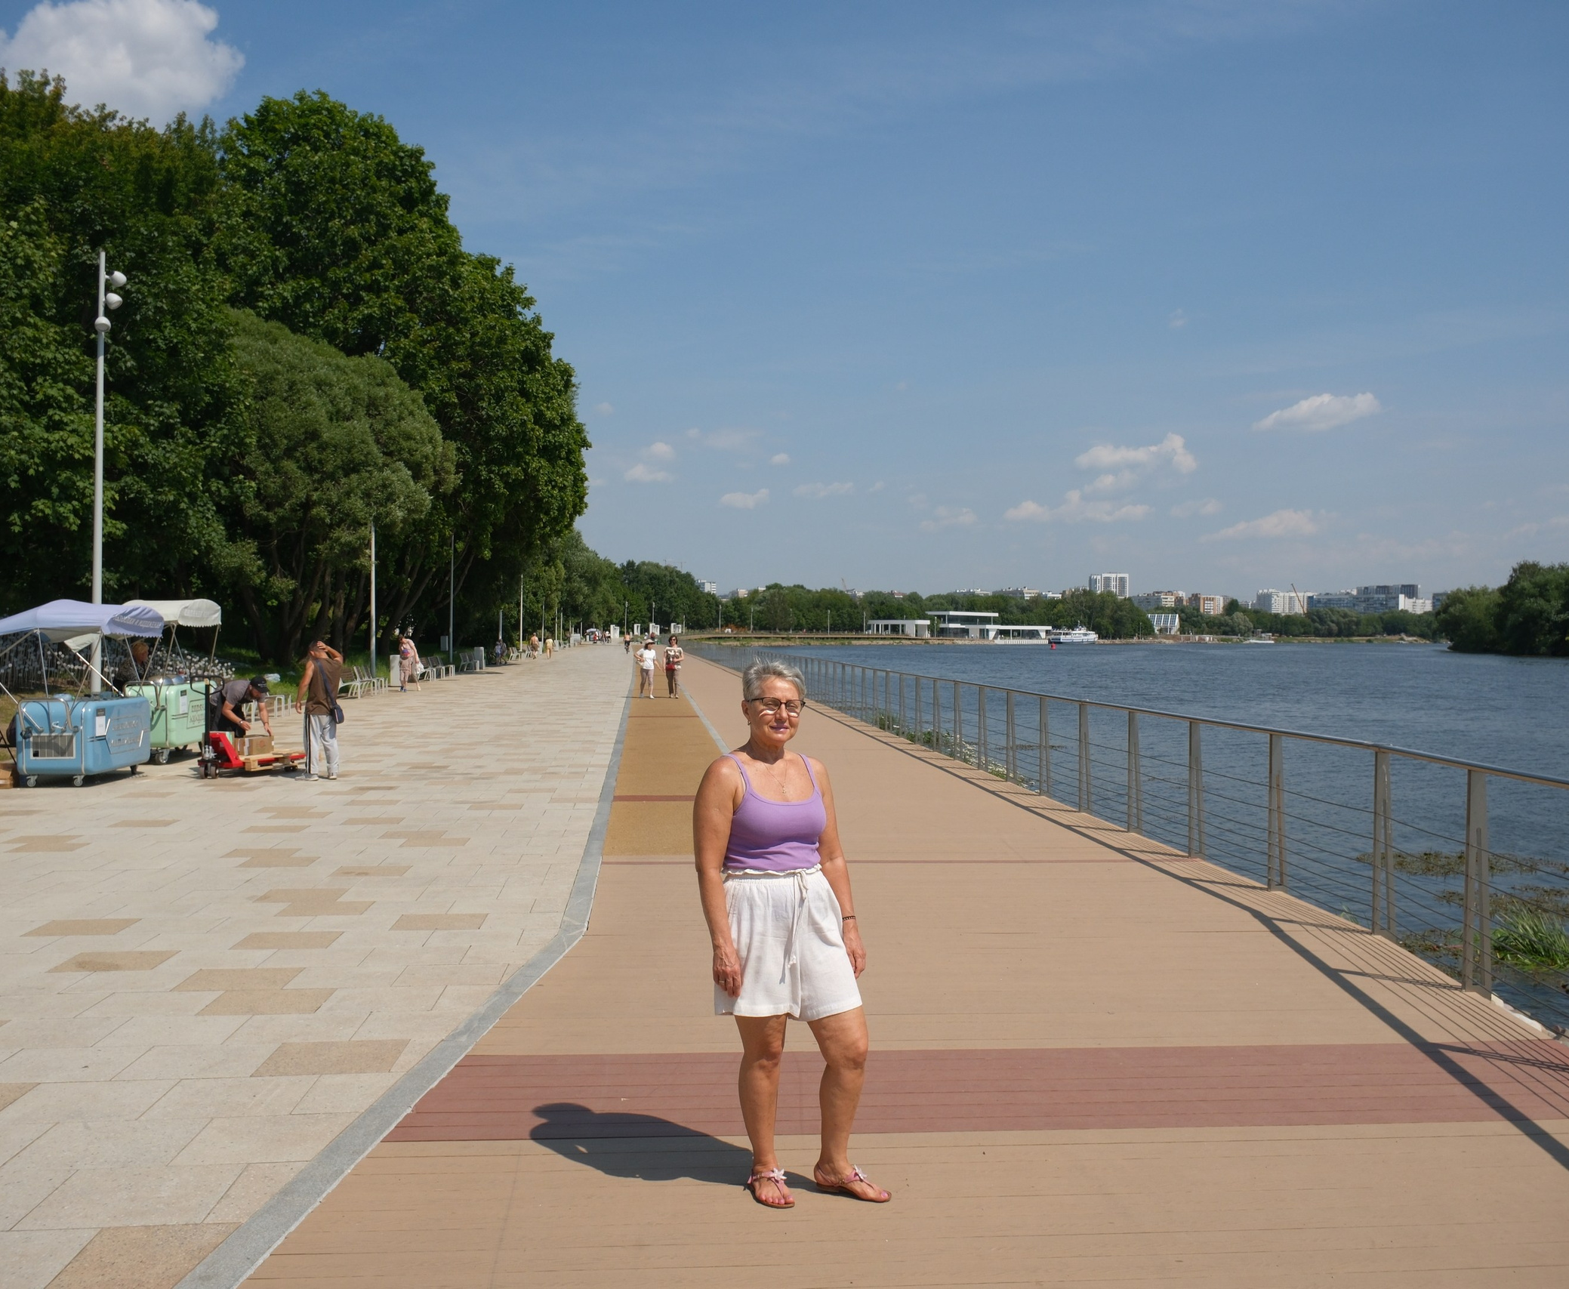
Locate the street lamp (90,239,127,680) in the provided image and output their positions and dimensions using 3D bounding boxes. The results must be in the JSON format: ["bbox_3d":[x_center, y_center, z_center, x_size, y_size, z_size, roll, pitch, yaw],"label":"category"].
[{"bbox_3d":[-12.503,-2.879,26.682,0.550,8.650,0.550,1,0,37],"label":"street lamp"}]

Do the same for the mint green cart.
[{"bbox_3d":[-8.213,1.019,19.298,0.800,1.000,1.600,1,0,0],"label":"mint green cart"}]

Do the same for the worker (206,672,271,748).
[{"bbox_3d":[-6.910,0.961,18.398,0.850,1.150,0.620,1,0,44],"label":"worker"}]

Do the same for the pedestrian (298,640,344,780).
[{"bbox_3d":[-5.396,0.737,16.897,0.560,1.640,0.500,0,0,-45],"label":"pedestrian"}]

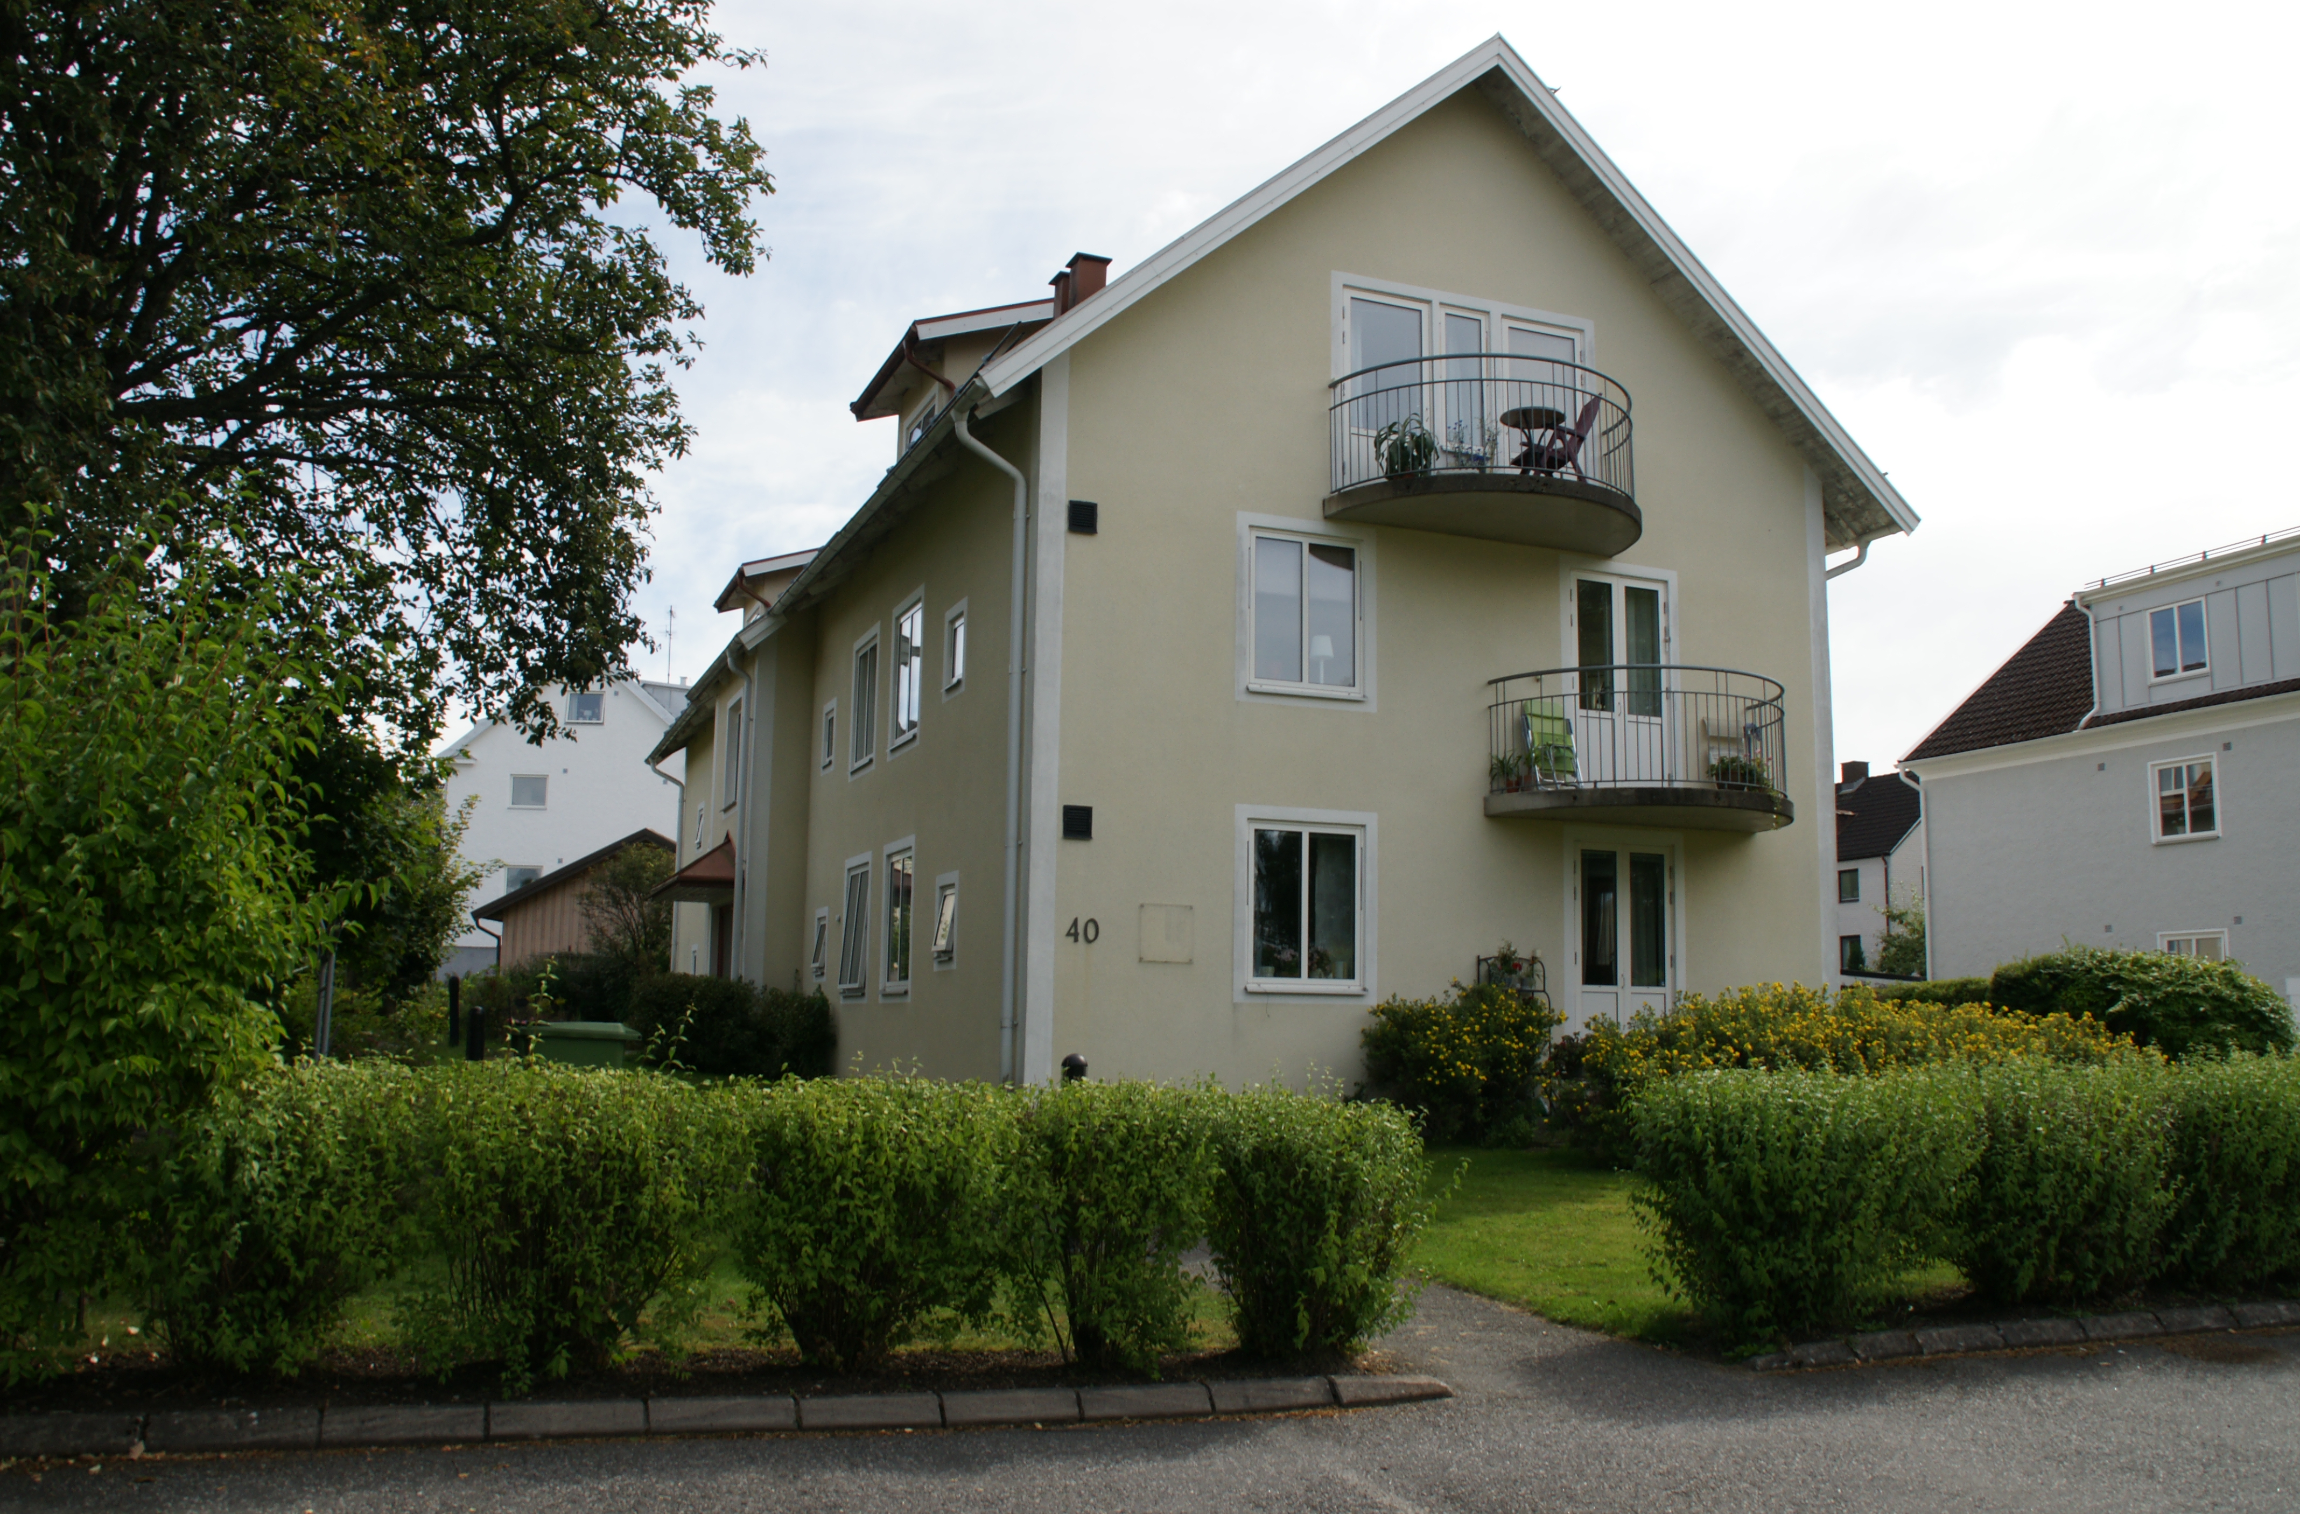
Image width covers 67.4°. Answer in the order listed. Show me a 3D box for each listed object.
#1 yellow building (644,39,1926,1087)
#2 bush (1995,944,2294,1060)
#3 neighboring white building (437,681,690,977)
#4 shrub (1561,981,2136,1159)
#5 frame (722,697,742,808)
[{"bbox_3d":[-1.558,-0.232,27.923,11.020,10.800,26.000,4,-9,-21],"label":"yellow building"},{"bbox_3d":[11.197,3.090,19.445,2.900,1.866,2.000,2,-9,-5],"label":"bush"},{"bbox_3d":[-16.106,2.870,59.643,9.336,10.235,14.000,0,-9,6],"label":"neighboring white building"},{"bbox_3d":[6.402,2.888,16.231,5.600,1.450,1.500,4,-9,-21],"label":"shrub"},{"bbox_3d":[-6.581,-0.128,27.401,0.180,1.950,2.000,4,-9,-21],"label":"frame"}]

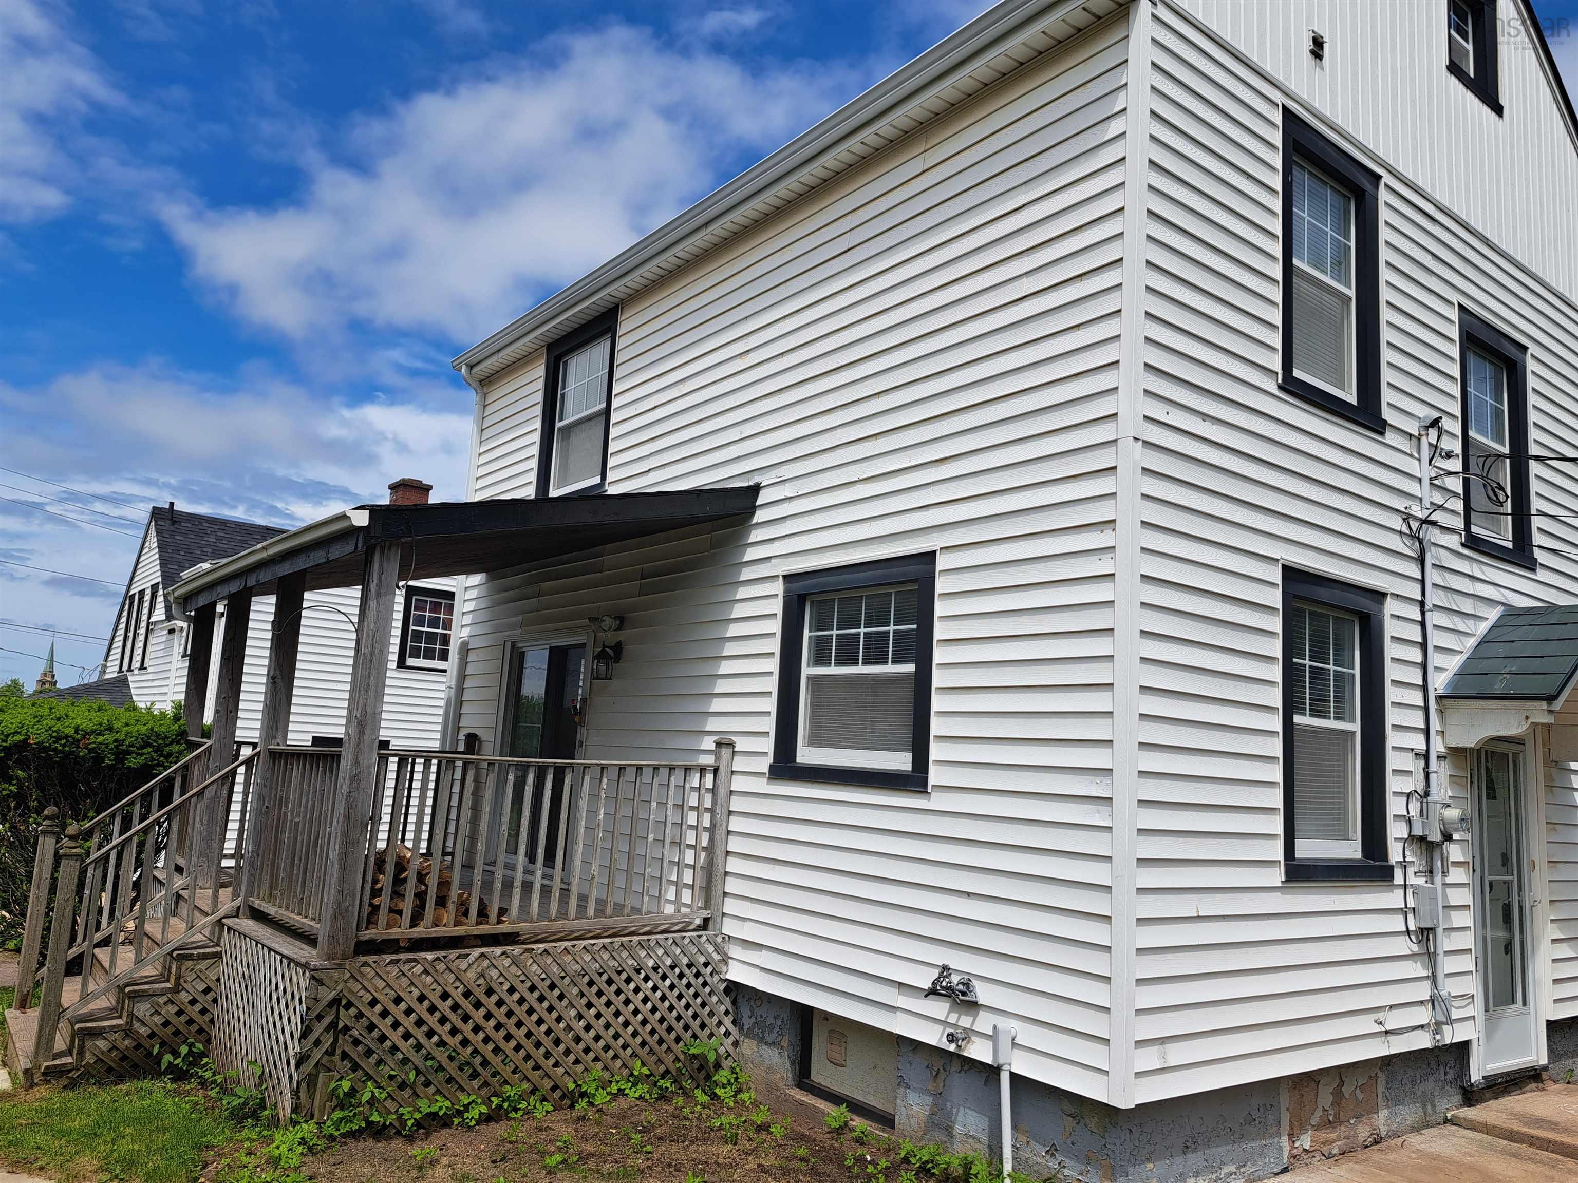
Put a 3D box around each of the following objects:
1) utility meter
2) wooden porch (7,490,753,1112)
[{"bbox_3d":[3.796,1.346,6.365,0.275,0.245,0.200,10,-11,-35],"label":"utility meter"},{"bbox_3d":[-3.287,1.191,8.100,3.495,3.930,5.170,10,-11,-37],"label":"wooden porch"}]

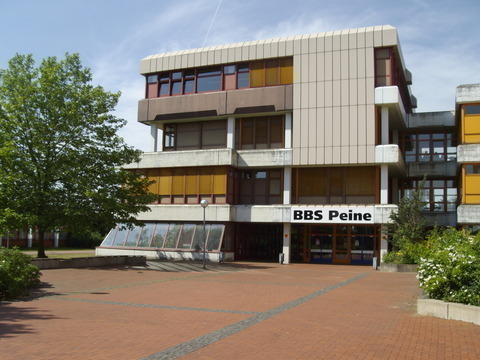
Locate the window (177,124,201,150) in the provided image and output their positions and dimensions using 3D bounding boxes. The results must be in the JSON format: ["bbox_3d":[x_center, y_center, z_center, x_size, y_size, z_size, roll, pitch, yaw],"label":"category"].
[{"bbox_3d":[-4.341,-3.683,42.364,2.295,2.401,0.150,-1,-8,22],"label":"window"}]

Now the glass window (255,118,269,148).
[{"bbox_3d":[1.824,-3.834,41.468,1.281,2.590,0.120,-1,-8,22],"label":"glass window"}]

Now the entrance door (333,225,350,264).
[{"bbox_3d":[7.738,4.904,38.006,1.365,3.016,0.150,-1,-8,22],"label":"entrance door"}]

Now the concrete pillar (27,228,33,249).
[{"bbox_3d":[-25.303,7.001,60.292,0.347,2.514,0.347,-1,-8,22],"label":"concrete pillar"}]

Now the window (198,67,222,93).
[{"bbox_3d":[-2.437,-8.057,40.384,2.293,2.132,0.100,-1,-7,22],"label":"window"}]

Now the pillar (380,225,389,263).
[{"bbox_3d":[10.045,4.612,34.678,0.424,3.032,0.424,-1,-8,22],"label":"pillar"}]

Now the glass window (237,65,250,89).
[{"bbox_3d":[0.333,-8.642,41.760,1.221,2.089,0.120,-1,-8,22],"label":"glass window"}]

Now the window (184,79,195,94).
[{"bbox_3d":[-4.087,-7.648,41.016,1.022,1.315,0.100,-1,-7,22],"label":"window"}]

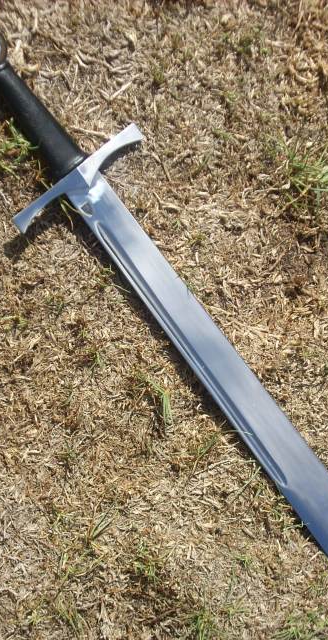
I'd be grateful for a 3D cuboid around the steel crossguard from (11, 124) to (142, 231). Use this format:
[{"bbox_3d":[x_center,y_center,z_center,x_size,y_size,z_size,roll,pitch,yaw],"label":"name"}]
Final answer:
[{"bbox_3d":[-0.088,-0.146,1.029,0.172,0.022,0.024,-42,109,-20],"label":"steel crossguard"}]

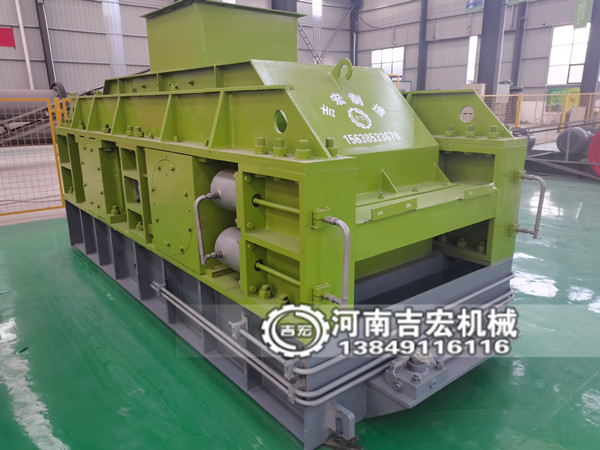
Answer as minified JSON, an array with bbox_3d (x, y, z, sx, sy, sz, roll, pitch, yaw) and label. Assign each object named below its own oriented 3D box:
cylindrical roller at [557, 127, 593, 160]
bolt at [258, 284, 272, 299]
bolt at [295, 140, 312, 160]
[{"bbox_3d":[6.720,-2.017,10.960,0.660,0.710,0.710,-13,19,-39],"label":"cylindrical roller"},{"bbox_3d":[-0.182,0.346,2.368,0.062,0.058,0.064,-12,19,-38],"label":"bolt"},{"bbox_3d":[0.018,-0.310,1.866,0.064,0.076,0.066,-12,19,-38],"label":"bolt"}]

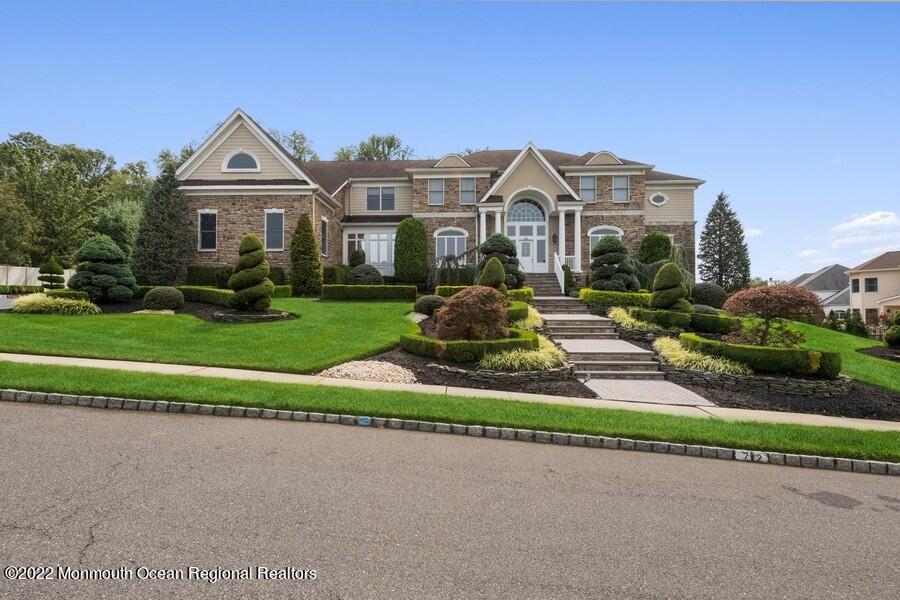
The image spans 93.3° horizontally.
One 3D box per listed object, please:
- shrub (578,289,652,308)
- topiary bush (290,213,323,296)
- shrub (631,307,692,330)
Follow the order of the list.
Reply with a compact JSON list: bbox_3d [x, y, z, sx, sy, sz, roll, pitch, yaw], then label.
[{"bbox_3d":[6.308,-0.086,16.200,2.800,0.670,0.650,0,1,0],"label":"shrub"},{"bbox_3d":[-6.415,-1.989,19.000,1.420,3.670,1.420,0,1,0],"label":"topiary bush"},{"bbox_3d":[6.818,0.588,13.700,2.000,0.690,0.850,0,1,0],"label":"shrub"}]

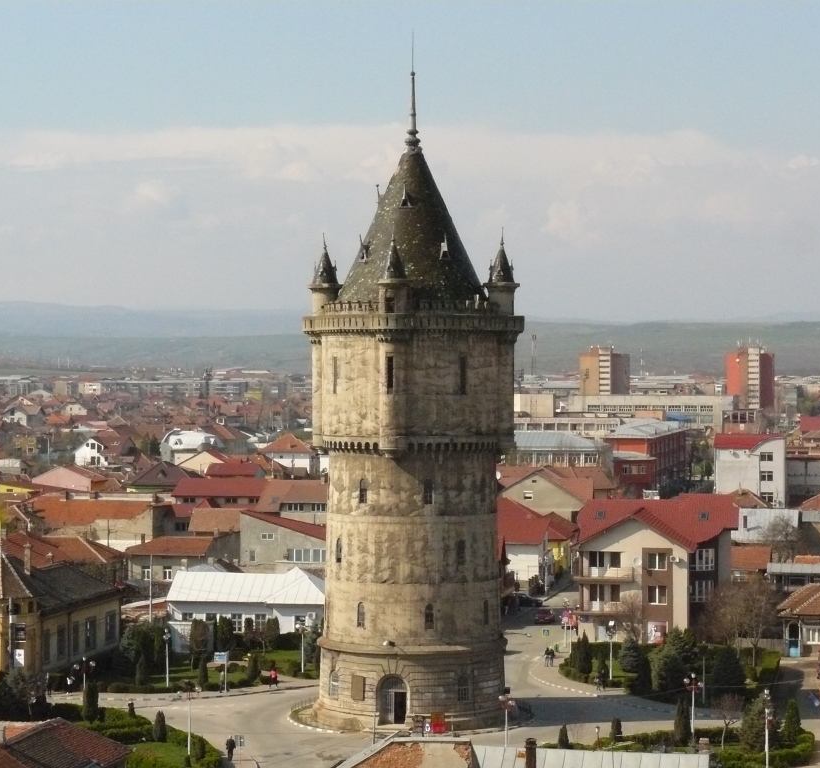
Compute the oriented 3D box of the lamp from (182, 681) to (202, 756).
[{"bbox_3d":[-14.683,22.358,150.050,1.350,5.150,1.200,0,1,0],"label":"lamp"}]

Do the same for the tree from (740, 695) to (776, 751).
[{"bbox_3d":[23.233,22.517,149.880,2.400,4.100,2.300,0,1,0],"label":"tree"}]

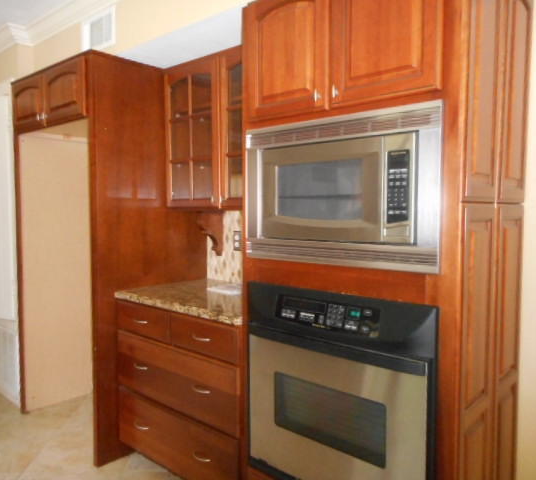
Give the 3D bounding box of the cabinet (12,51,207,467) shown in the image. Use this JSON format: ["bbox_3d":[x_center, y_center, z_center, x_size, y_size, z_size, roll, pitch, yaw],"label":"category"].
[{"bbox_3d":[-1.005,0.083,2.990,0.946,2.162,0.784,3,4,40],"label":"cabinet"}]

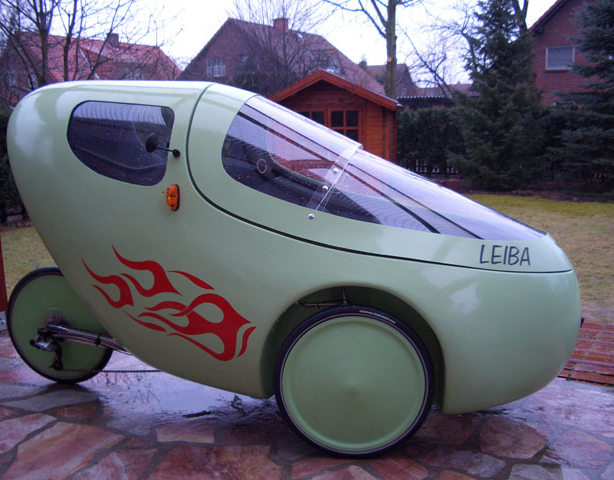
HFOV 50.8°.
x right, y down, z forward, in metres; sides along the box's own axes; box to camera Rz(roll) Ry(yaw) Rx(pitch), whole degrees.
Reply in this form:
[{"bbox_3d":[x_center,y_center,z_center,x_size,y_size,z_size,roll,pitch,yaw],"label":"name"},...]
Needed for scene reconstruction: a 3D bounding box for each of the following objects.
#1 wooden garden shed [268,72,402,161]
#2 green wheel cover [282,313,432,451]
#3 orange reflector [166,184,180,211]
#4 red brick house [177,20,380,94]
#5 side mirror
[{"bbox_3d":[0.563,-2.285,14.055,2.950,2.450,2.700,0,9,10],"label":"wooden garden shed"},{"bbox_3d":[0.133,0.411,1.850,0.430,0.430,0.050,0,9,12],"label":"green wheel cover"},{"bbox_3d":[-0.405,-0.128,1.955,0.033,0.077,0.027,1,2,17],"label":"orange reflector"},{"bbox_3d":[-1.823,-10.896,45.632,10.600,8.900,10.400,5,11,36],"label":"red brick house"},{"bbox_3d":[-0.425,-0.280,1.894,0.048,0.069,0.130,2,10,20],"label":"side mirror"}]

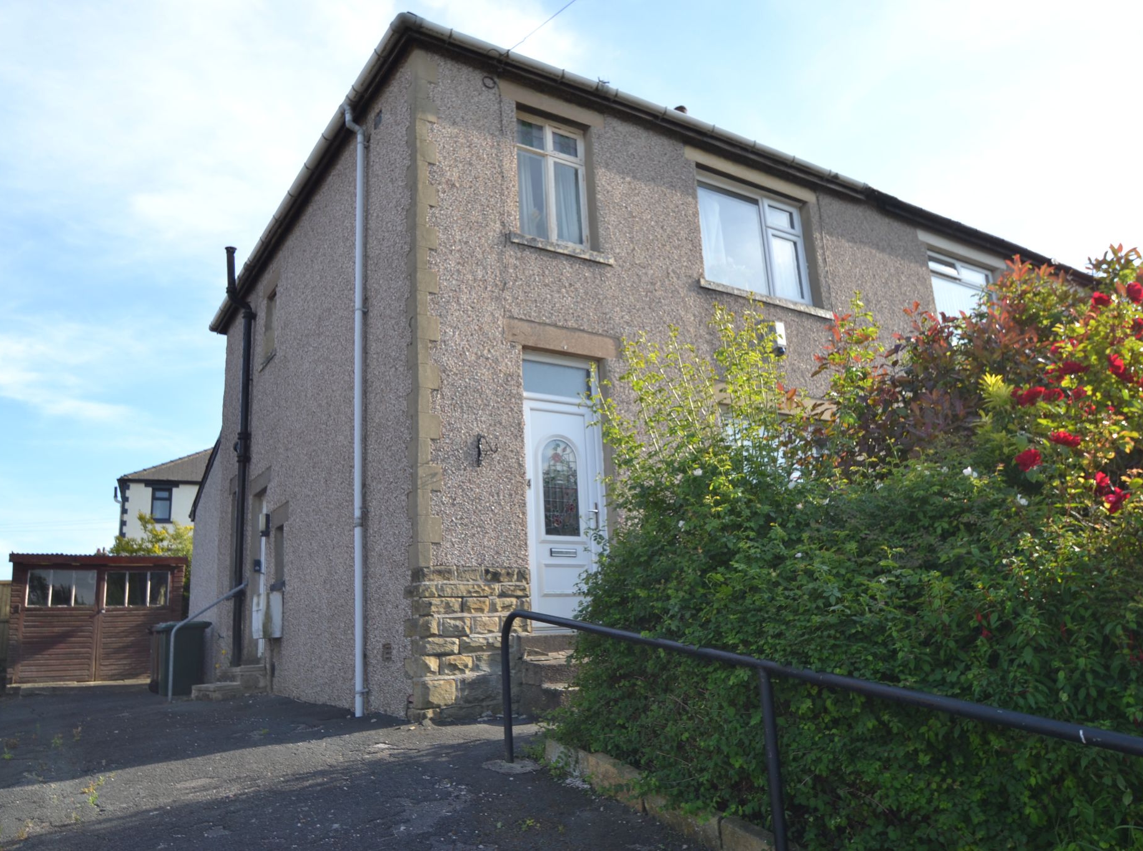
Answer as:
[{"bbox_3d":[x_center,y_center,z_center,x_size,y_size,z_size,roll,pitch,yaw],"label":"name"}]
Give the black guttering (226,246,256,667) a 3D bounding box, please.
[{"bbox_3d":[-4.636,0.308,11.661,0.500,5.870,0.160,6,-17,-33],"label":"black guttering"}]

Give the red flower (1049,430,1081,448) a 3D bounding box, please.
[{"bbox_3d":[1.682,0.046,2.900,0.105,0.060,0.095,-11,-16,30],"label":"red flower"}]

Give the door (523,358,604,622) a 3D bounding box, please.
[{"bbox_3d":[-0.047,0.577,7.751,0.860,2.520,0.090,6,-17,-33],"label":"door"}]

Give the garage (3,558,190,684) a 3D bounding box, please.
[{"bbox_3d":[-9.411,3.851,16.599,2.720,2.120,4.400,6,-17,-33],"label":"garage"}]

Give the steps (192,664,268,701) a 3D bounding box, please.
[{"bbox_3d":[-4.224,3.147,10.454,0.620,0.360,1.180,6,-17,-33],"label":"steps"}]

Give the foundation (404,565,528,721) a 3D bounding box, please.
[{"bbox_3d":[-0.840,1.748,6.888,1.040,1.150,0.300,6,-17,-33],"label":"foundation"}]

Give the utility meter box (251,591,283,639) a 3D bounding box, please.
[{"bbox_3d":[-3.534,2.211,9.923,0.202,0.545,0.500,6,-17,-33],"label":"utility meter box"}]

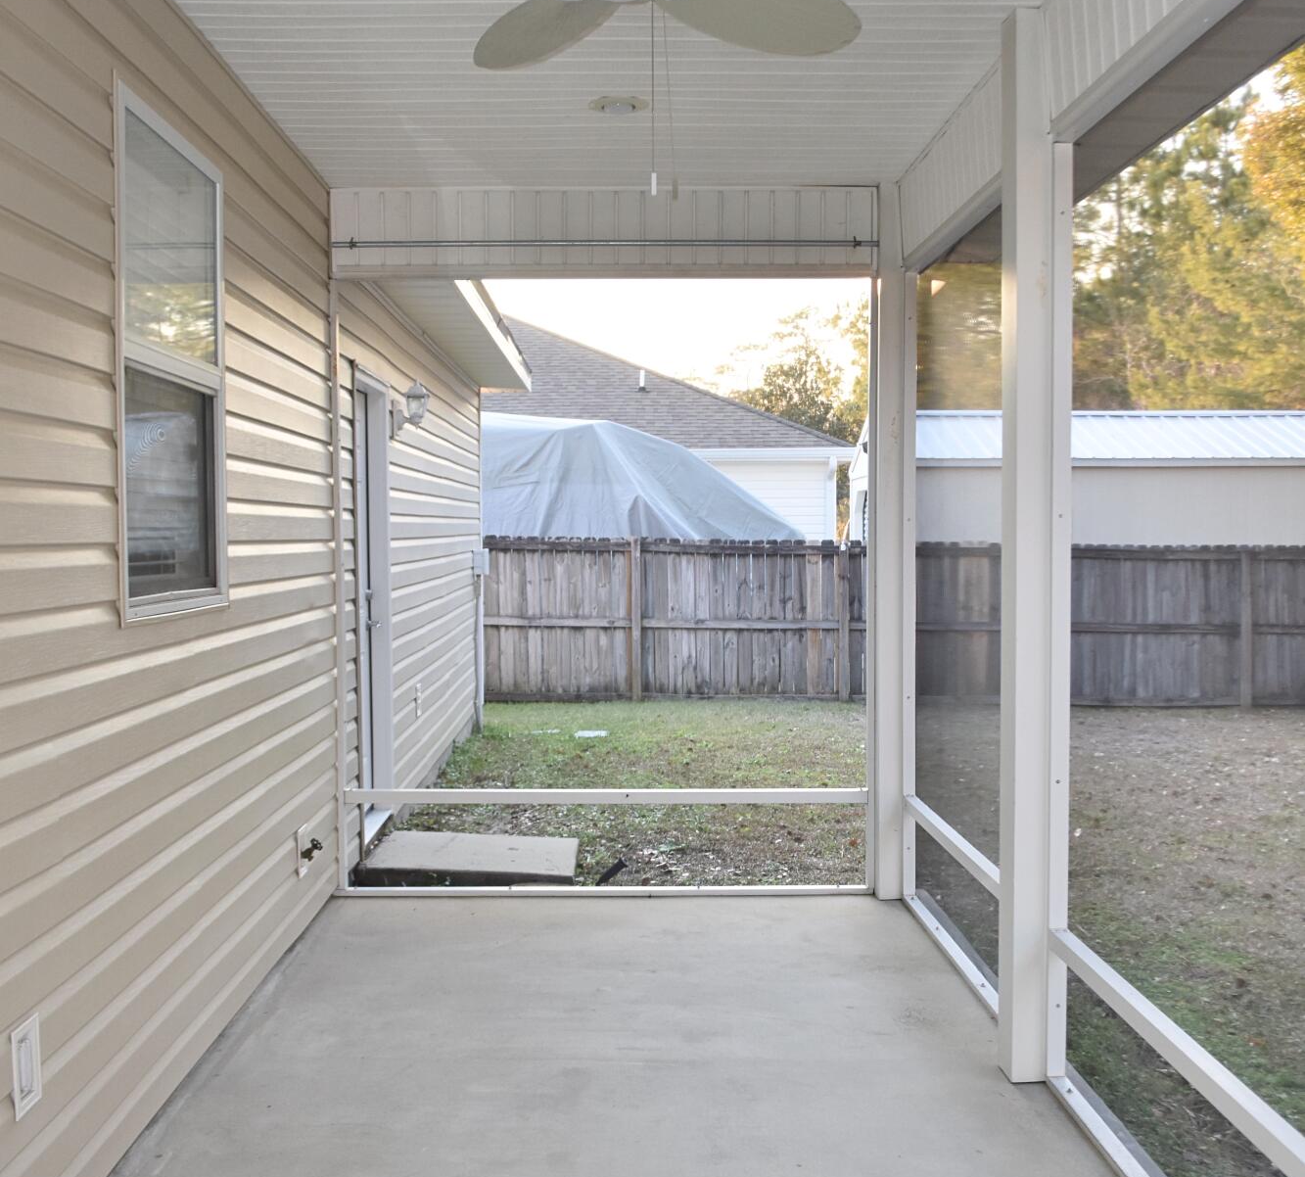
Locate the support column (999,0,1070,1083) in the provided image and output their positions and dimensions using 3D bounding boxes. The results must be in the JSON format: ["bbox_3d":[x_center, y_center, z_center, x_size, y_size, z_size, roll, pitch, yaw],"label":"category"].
[{"bbox_3d":[1.006,-0.093,3.881,0.142,2.781,0.142,0,2,-1],"label":"support column"}]

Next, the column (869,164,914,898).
[{"bbox_3d":[0.957,-0.172,5.770,0.142,2.781,0.142,0,2,-1],"label":"column"}]

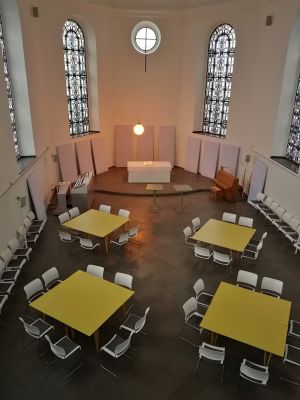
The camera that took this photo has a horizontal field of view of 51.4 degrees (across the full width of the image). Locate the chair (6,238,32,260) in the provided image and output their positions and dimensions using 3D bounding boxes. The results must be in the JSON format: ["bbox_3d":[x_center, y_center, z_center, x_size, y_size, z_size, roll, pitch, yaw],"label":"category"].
[{"bbox_3d":[-3.906,1.624,9.450,0.530,0.830,0.500,-1,21,-4],"label":"chair"}]

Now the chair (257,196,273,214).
[{"bbox_3d":[4.820,0.356,13.193,0.530,0.830,0.500,-2,21,-7],"label":"chair"}]

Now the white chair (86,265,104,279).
[{"bbox_3d":[-1.465,2.130,7.861,0.495,0.785,0.535,9,23,20],"label":"white chair"}]

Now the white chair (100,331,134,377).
[{"bbox_3d":[-0.629,2.856,6.025,0.535,0.785,0.495,14,25,30],"label":"white chair"}]

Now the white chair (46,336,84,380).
[{"bbox_3d":[-1.632,2.851,5.957,0.500,0.830,0.510,16,25,33],"label":"white chair"}]

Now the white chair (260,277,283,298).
[{"bbox_3d":[2.957,2.459,7.704,0.490,0.816,0.520,11,23,23],"label":"white chair"}]

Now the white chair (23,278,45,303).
[{"bbox_3d":[-2.558,2.341,7.282,0.535,0.785,0.495,13,24,28],"label":"white chair"}]

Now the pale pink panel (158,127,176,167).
[{"bbox_3d":[1.052,-3.227,19.115,0.981,2.530,0.050,0,17,-3],"label":"pale pink panel"}]

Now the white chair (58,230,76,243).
[{"bbox_3d":[-2.638,1.357,10.263,0.490,0.816,0.520,11,23,23],"label":"white chair"}]

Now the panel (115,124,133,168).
[{"bbox_3d":[-1.626,-3.340,19.715,1.040,2.580,0.070,-1,15,-4],"label":"panel"}]

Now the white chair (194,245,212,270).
[{"bbox_3d":[1.640,1.710,9.482,0.500,0.830,0.530,12,23,26],"label":"white chair"}]

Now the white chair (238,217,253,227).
[{"bbox_3d":[3.357,1.102,11.161,0.500,0.830,0.530,12,24,28],"label":"white chair"}]

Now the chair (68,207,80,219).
[{"bbox_3d":[-2.705,0.749,11.811,0.530,0.830,0.500,13,24,28],"label":"chair"}]

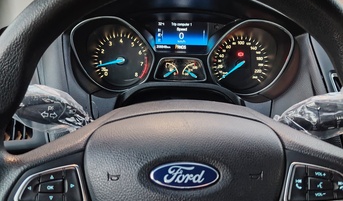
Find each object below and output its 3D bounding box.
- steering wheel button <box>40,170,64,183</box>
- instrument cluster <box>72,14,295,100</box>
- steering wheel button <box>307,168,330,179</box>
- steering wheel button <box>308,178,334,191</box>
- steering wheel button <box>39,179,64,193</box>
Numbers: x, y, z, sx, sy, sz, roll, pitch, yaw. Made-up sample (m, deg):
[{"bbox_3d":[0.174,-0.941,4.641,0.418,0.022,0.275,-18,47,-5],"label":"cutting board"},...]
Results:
[{"bbox_3d":[-0.102,0.066,0.273,0.020,0.009,0.007,0,-3,0],"label":"steering wheel button"},{"bbox_3d":[0.018,-0.073,0.530,0.368,0.140,0.075,0,0,0],"label":"instrument cluster"},{"bbox_3d":[0.128,0.063,0.273,0.020,0.009,0.007,0,-3,0],"label":"steering wheel button"},{"bbox_3d":[0.129,0.072,0.273,0.021,0.011,0.007,0,-3,0],"label":"steering wheel button"},{"bbox_3d":[-0.103,0.074,0.273,0.021,0.011,0.007,0,-3,0],"label":"steering wheel button"}]

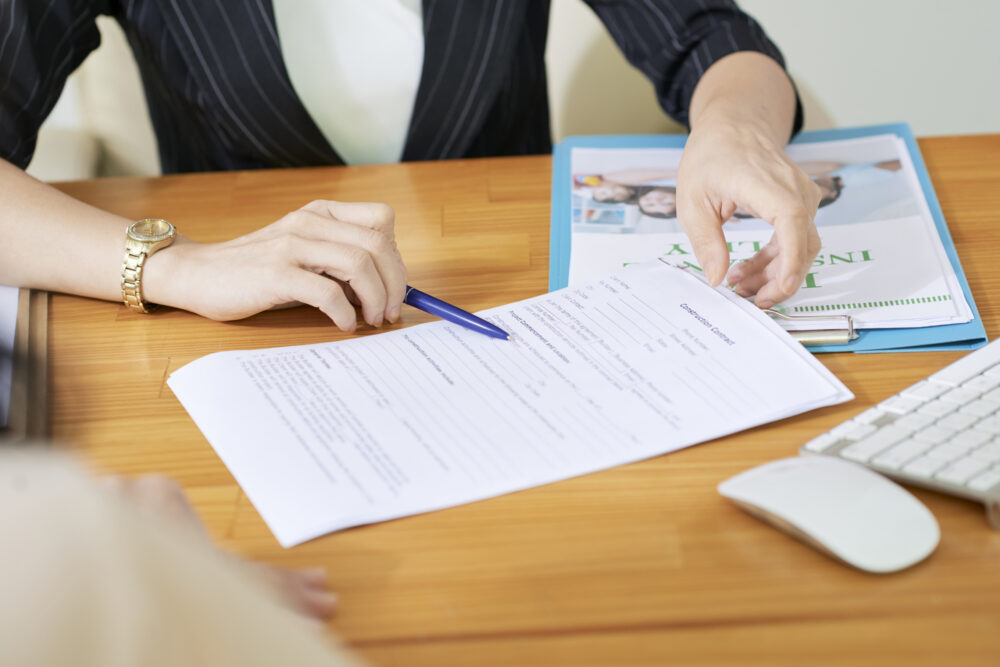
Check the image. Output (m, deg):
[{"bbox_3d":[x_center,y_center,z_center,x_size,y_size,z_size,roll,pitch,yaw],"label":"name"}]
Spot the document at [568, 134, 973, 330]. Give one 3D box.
[{"bbox_3d":[0.147,-0.063,1.398,0.210,0.008,0.297,-3,24,3],"label":"document"}]

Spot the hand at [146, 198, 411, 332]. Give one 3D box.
[{"bbox_3d":[-0.128,-0.044,1.338,0.141,0.060,0.068,4,25,17],"label":"hand"}]

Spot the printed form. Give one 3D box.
[{"bbox_3d":[-0.001,0.026,1.219,0.297,0.012,0.210,-13,25,-19],"label":"printed form"}]

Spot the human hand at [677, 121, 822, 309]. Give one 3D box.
[{"bbox_3d":[0.138,-0.069,1.310,0.079,0.075,0.120,-5,24,-2],"label":"human hand"}]

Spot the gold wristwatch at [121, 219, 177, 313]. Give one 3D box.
[{"bbox_3d":[-0.199,-0.040,1.361,0.028,0.044,0.052,10,27,29],"label":"gold wristwatch"}]

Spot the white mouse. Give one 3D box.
[{"bbox_3d":[0.147,0.076,1.068,0.058,0.022,0.114,-21,29,-33],"label":"white mouse"}]

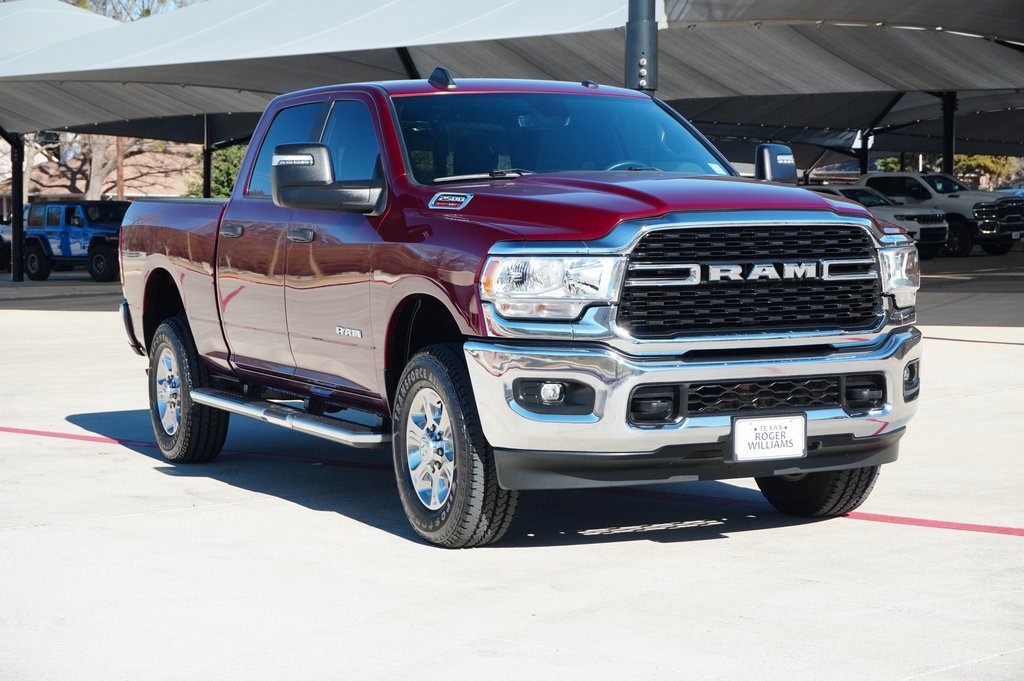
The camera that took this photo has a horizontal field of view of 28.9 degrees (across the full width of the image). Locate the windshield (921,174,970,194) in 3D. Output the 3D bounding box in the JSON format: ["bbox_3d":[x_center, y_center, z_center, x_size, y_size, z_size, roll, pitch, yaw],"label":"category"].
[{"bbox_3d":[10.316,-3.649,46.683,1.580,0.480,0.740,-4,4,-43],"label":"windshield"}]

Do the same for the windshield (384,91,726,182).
[{"bbox_3d":[0.214,-0.910,8.953,1.600,0.160,0.780,-2,43,-25],"label":"windshield"}]

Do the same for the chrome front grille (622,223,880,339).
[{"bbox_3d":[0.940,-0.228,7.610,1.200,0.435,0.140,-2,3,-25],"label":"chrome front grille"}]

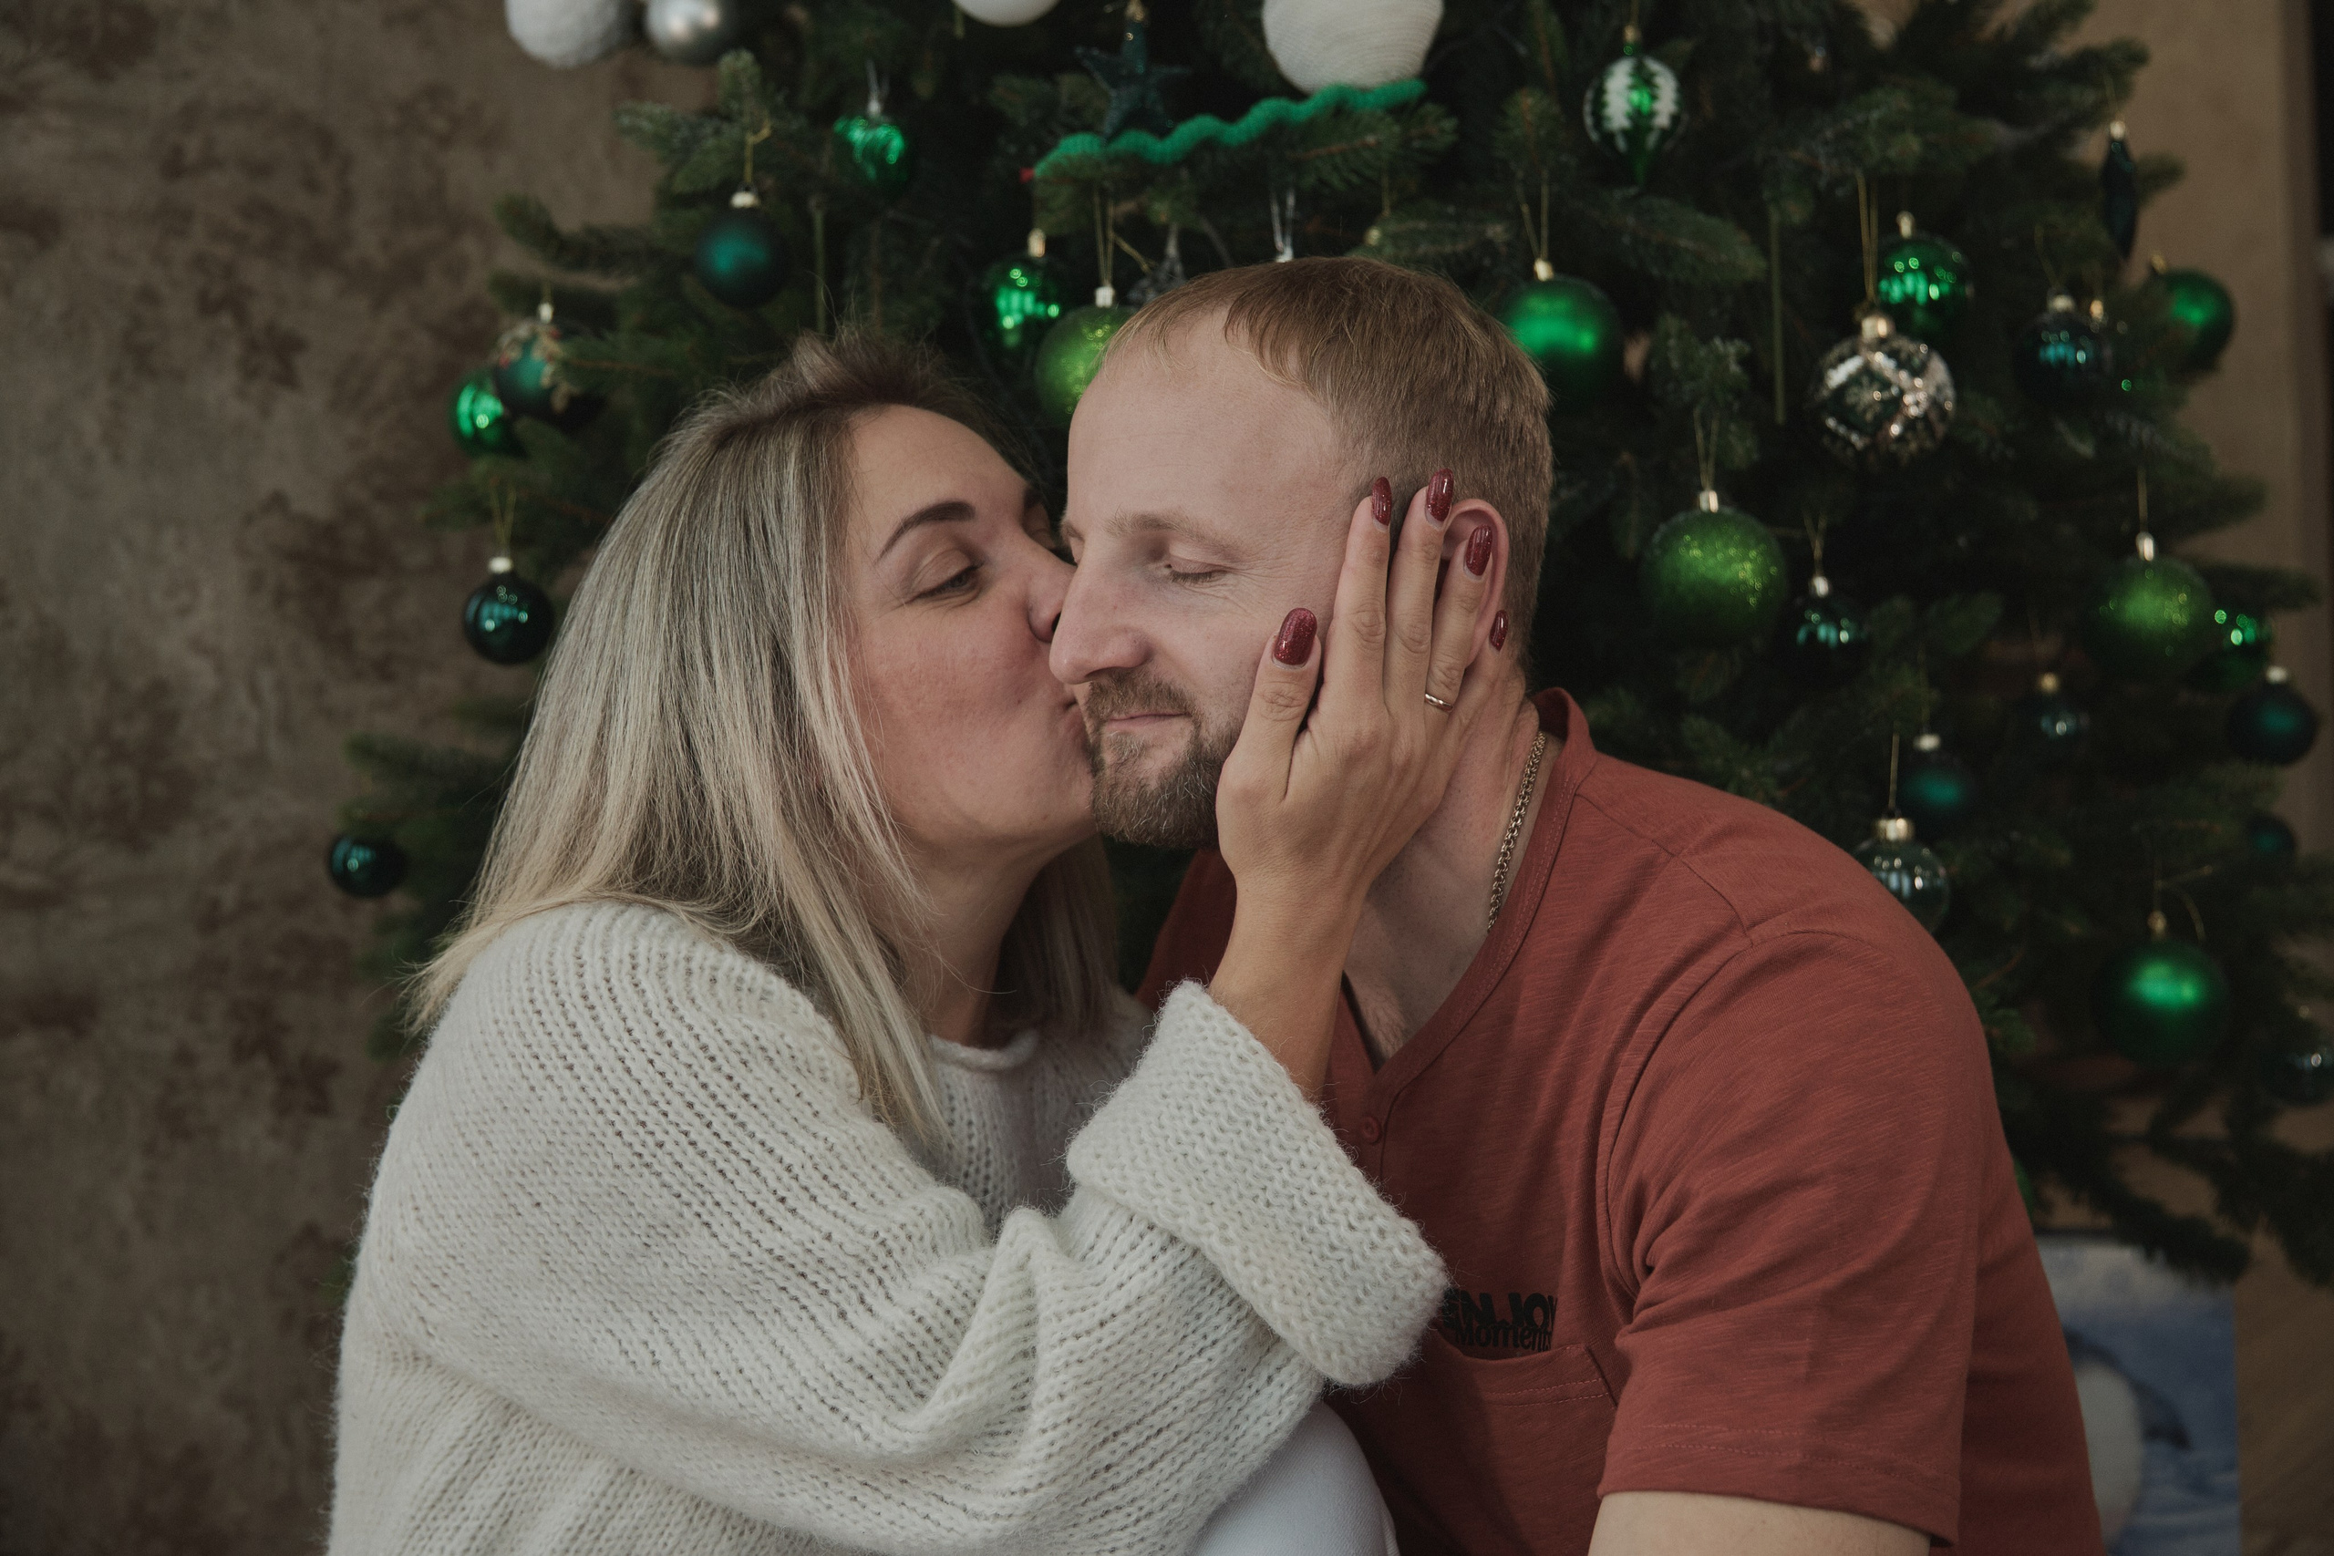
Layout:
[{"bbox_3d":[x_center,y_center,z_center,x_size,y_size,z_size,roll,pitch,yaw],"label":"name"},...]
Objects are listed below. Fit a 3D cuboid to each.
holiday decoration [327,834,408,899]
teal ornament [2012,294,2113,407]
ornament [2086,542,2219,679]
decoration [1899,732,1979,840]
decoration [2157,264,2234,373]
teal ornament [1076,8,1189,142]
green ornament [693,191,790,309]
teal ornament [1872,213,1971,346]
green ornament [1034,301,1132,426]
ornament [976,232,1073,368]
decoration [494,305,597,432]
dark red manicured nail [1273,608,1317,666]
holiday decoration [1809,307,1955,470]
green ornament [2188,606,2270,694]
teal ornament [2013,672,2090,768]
[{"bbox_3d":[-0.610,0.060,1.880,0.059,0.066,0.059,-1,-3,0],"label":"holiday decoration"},{"bbox_3d":[0.555,-0.266,1.530,0.062,0.070,0.062,-2,-1,0],"label":"teal ornament"},{"bbox_3d":[0.591,-0.101,1.480,0.080,0.088,0.080,-1,-1,0],"label":"ornament"},{"bbox_3d":[0.543,0.006,1.730,0.059,0.077,0.059,-1,-1,0],"label":"decoration"},{"bbox_3d":[0.653,-0.294,1.580,0.064,0.072,0.064,-2,-1,0],"label":"decoration"},{"bbox_3d":[-0.021,-0.428,1.500,0.074,0.083,0.022,-1,-2,-20],"label":"teal ornament"},{"bbox_3d":[-0.264,-0.328,1.530,0.059,0.071,0.059,-2,-1,0],"label":"green ornament"},{"bbox_3d":[0.460,-0.304,1.500,0.061,0.079,0.061,-1,-1,0],"label":"teal ornament"},{"bbox_3d":[-0.037,-0.242,1.440,0.079,0.090,0.079,-1,-1,0],"label":"green ornament"},{"bbox_3d":[-0.087,-0.291,1.500,0.061,0.081,0.061,-1,-1,0],"label":"ornament"},{"bbox_3d":[-0.458,-0.303,1.820,0.077,0.092,0.077,-1,-3,0],"label":"decoration"},{"bbox_3d":[0.049,-0.053,0.930,0.015,0.022,0.006,12,-5,13],"label":"dark red manicured nail"},{"bbox_3d":[0.400,-0.217,1.380,0.082,0.091,0.082,-1,-1,0],"label":"holiday decoration"},{"bbox_3d":[0.682,-0.083,1.580,0.055,0.060,0.055,-2,-1,0],"label":"green ornament"},{"bbox_3d":[0.672,-0.044,1.870,0.056,0.070,0.056,-1,-3,0],"label":"teal ornament"}]

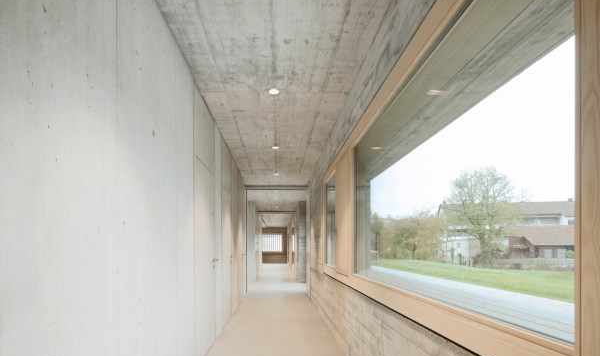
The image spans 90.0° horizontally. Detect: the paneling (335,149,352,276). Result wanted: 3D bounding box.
[{"bbox_3d":[0.490,0.415,3.330,0.060,1.330,0.800,0,-7,-4],"label":"paneling"}]

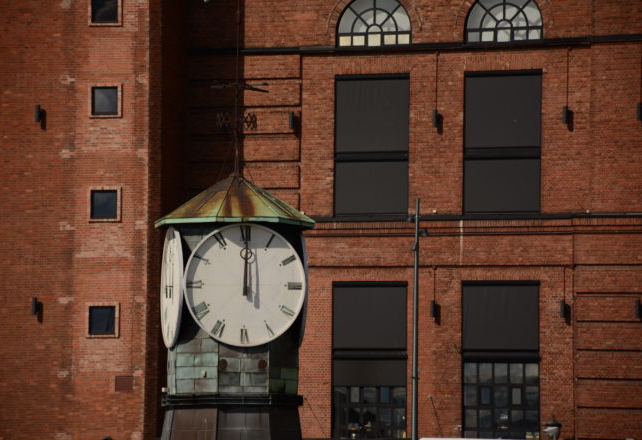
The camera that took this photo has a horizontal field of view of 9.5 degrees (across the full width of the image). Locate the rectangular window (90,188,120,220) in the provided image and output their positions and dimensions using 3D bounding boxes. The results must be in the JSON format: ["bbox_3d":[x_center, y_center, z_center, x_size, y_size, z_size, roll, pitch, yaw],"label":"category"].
[{"bbox_3d":[-6.593,-0.472,117.122,0.920,0.950,0.130,-1,-4,17],"label":"rectangular window"}]

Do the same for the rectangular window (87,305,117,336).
[{"bbox_3d":[-6.633,3.051,116.859,0.920,0.950,0.130,-1,-4,17],"label":"rectangular window"}]

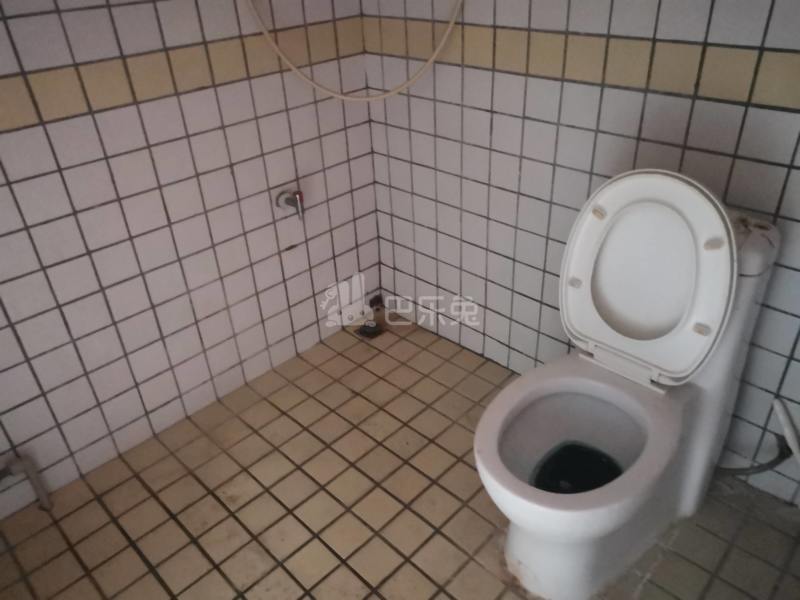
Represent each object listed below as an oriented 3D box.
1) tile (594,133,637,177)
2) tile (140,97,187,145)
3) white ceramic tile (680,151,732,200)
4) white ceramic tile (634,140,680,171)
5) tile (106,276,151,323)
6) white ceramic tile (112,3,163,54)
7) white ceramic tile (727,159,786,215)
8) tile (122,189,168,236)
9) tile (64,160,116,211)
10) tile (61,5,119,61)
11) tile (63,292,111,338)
[{"bbox_3d":[0.507,-0.337,1.464,0.100,0.100,0.010,26,42,38],"label":"tile"},{"bbox_3d":[-0.583,-0.442,1.535,0.010,0.100,0.100,26,42,38],"label":"tile"},{"bbox_3d":[0.654,-0.267,1.335,0.100,0.100,0.010,26,42,38],"label":"white ceramic tile"},{"bbox_3d":[0.566,-0.293,1.361,0.010,0.098,0.098,-29,40,-35],"label":"white ceramic tile"},{"bbox_3d":[-0.709,-0.006,1.630,0.010,0.100,0.100,26,42,38],"label":"tile"},{"bbox_3d":[-0.595,-0.619,1.423,0.010,0.100,0.100,26,42,38],"label":"white ceramic tile"},{"bbox_3d":[0.708,-0.224,1.235,0.010,0.098,0.098,-29,40,-35],"label":"white ceramic tile"},{"bbox_3d":[-0.659,-0.228,1.617,0.099,0.099,0.008,-30,40,-36],"label":"tile"},{"bbox_3d":[-0.728,-0.269,1.465,0.010,0.100,0.100,26,42,38],"label":"tile"},{"bbox_3d":[-0.688,-0.591,1.389,0.099,0.099,0.008,-30,40,-36],"label":"tile"},{"bbox_3d":[-0.773,0.037,1.546,0.098,0.098,0.010,-29,40,-35],"label":"tile"}]

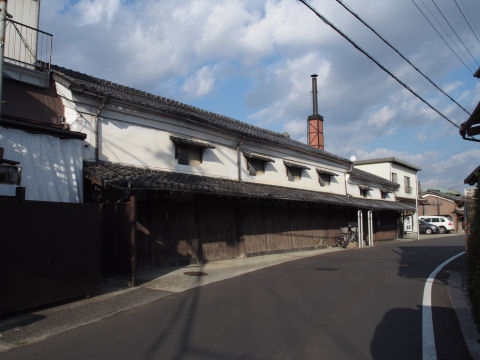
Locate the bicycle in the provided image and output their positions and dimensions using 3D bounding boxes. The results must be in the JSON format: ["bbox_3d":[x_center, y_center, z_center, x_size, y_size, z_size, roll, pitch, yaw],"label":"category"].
[{"bbox_3d":[5.804,3.210,21.450,0.560,1.100,1.650,1,-7,-20],"label":"bicycle"}]

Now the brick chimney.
[{"bbox_3d":[8.124,-2.726,40.530,1.250,17.077,1.250,-6,-8,38],"label":"brick chimney"}]

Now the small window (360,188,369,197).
[{"bbox_3d":[9.147,0.937,28.530,0.250,0.720,1.300,-6,-8,38],"label":"small window"}]

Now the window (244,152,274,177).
[{"bbox_3d":[0.919,-0.731,18.302,0.400,1.050,1.850,-6,-8,38],"label":"window"}]

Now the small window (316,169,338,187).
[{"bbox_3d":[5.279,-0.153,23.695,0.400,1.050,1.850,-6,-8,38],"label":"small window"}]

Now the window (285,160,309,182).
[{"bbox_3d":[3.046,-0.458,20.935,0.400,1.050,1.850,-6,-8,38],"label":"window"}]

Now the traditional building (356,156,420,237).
[{"bbox_3d":[12.707,2.153,37.545,7.400,6.600,7.839,-6,-8,38],"label":"traditional building"}]

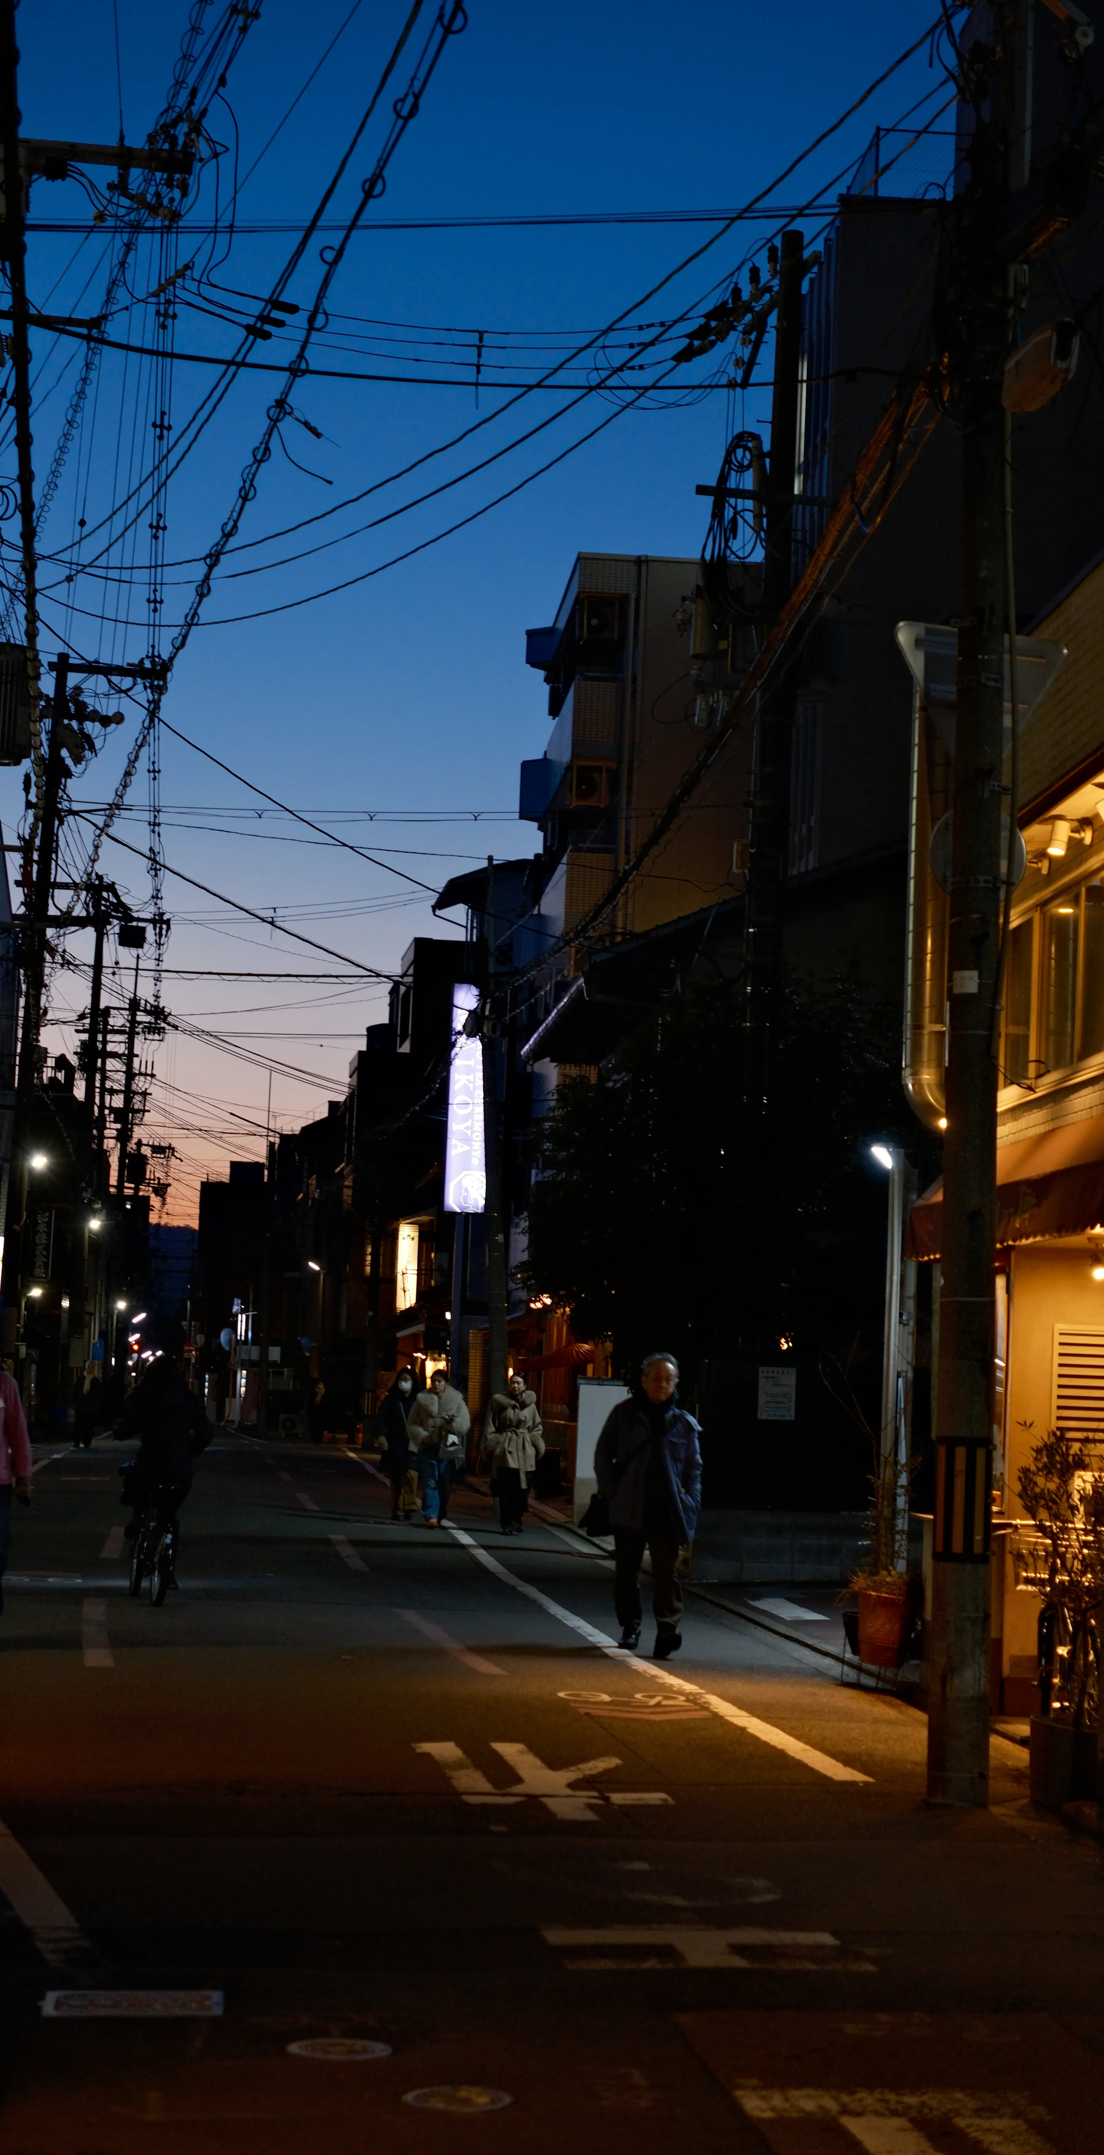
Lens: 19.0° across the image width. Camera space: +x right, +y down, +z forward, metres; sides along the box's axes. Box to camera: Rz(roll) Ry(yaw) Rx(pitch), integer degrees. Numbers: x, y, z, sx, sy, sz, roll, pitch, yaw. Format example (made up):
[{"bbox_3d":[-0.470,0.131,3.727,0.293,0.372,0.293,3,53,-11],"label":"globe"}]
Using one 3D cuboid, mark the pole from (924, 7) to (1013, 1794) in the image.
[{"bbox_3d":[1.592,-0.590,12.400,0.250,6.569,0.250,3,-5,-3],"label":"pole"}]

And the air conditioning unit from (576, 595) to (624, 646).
[{"bbox_3d":[0.782,-7.485,54.000,0.750,0.720,0.340,3,-5,-6],"label":"air conditioning unit"}]

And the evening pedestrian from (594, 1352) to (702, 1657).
[{"bbox_3d":[0.537,2.382,18.400,0.560,1.683,0.460,3,-5,-5],"label":"evening pedestrian"}]

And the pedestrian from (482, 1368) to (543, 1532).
[{"bbox_3d":[-0.349,3.658,32.178,0.570,1.560,0.420,3,-5,-6],"label":"pedestrian"}]

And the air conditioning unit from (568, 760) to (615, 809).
[{"bbox_3d":[0.644,-4.798,54.000,0.750,0.720,0.340,3,-5,-6],"label":"air conditioning unit"}]

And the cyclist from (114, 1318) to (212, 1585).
[{"bbox_3d":[-2.476,2.467,20.950,0.620,1.534,0.800,3,-5,-11],"label":"cyclist"}]

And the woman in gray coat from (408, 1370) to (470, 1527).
[{"bbox_3d":[-1.101,3.682,32.791,0.600,1.570,0.420,2,-5,-3],"label":"woman in gray coat"}]

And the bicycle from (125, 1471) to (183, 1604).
[{"bbox_3d":[-2.566,2.815,21.095,0.550,1.020,1.720,3,-5,-12],"label":"bicycle"}]

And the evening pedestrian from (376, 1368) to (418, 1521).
[{"bbox_3d":[-1.545,3.765,33.876,0.470,1.560,0.400,3,-5,-6],"label":"evening pedestrian"}]

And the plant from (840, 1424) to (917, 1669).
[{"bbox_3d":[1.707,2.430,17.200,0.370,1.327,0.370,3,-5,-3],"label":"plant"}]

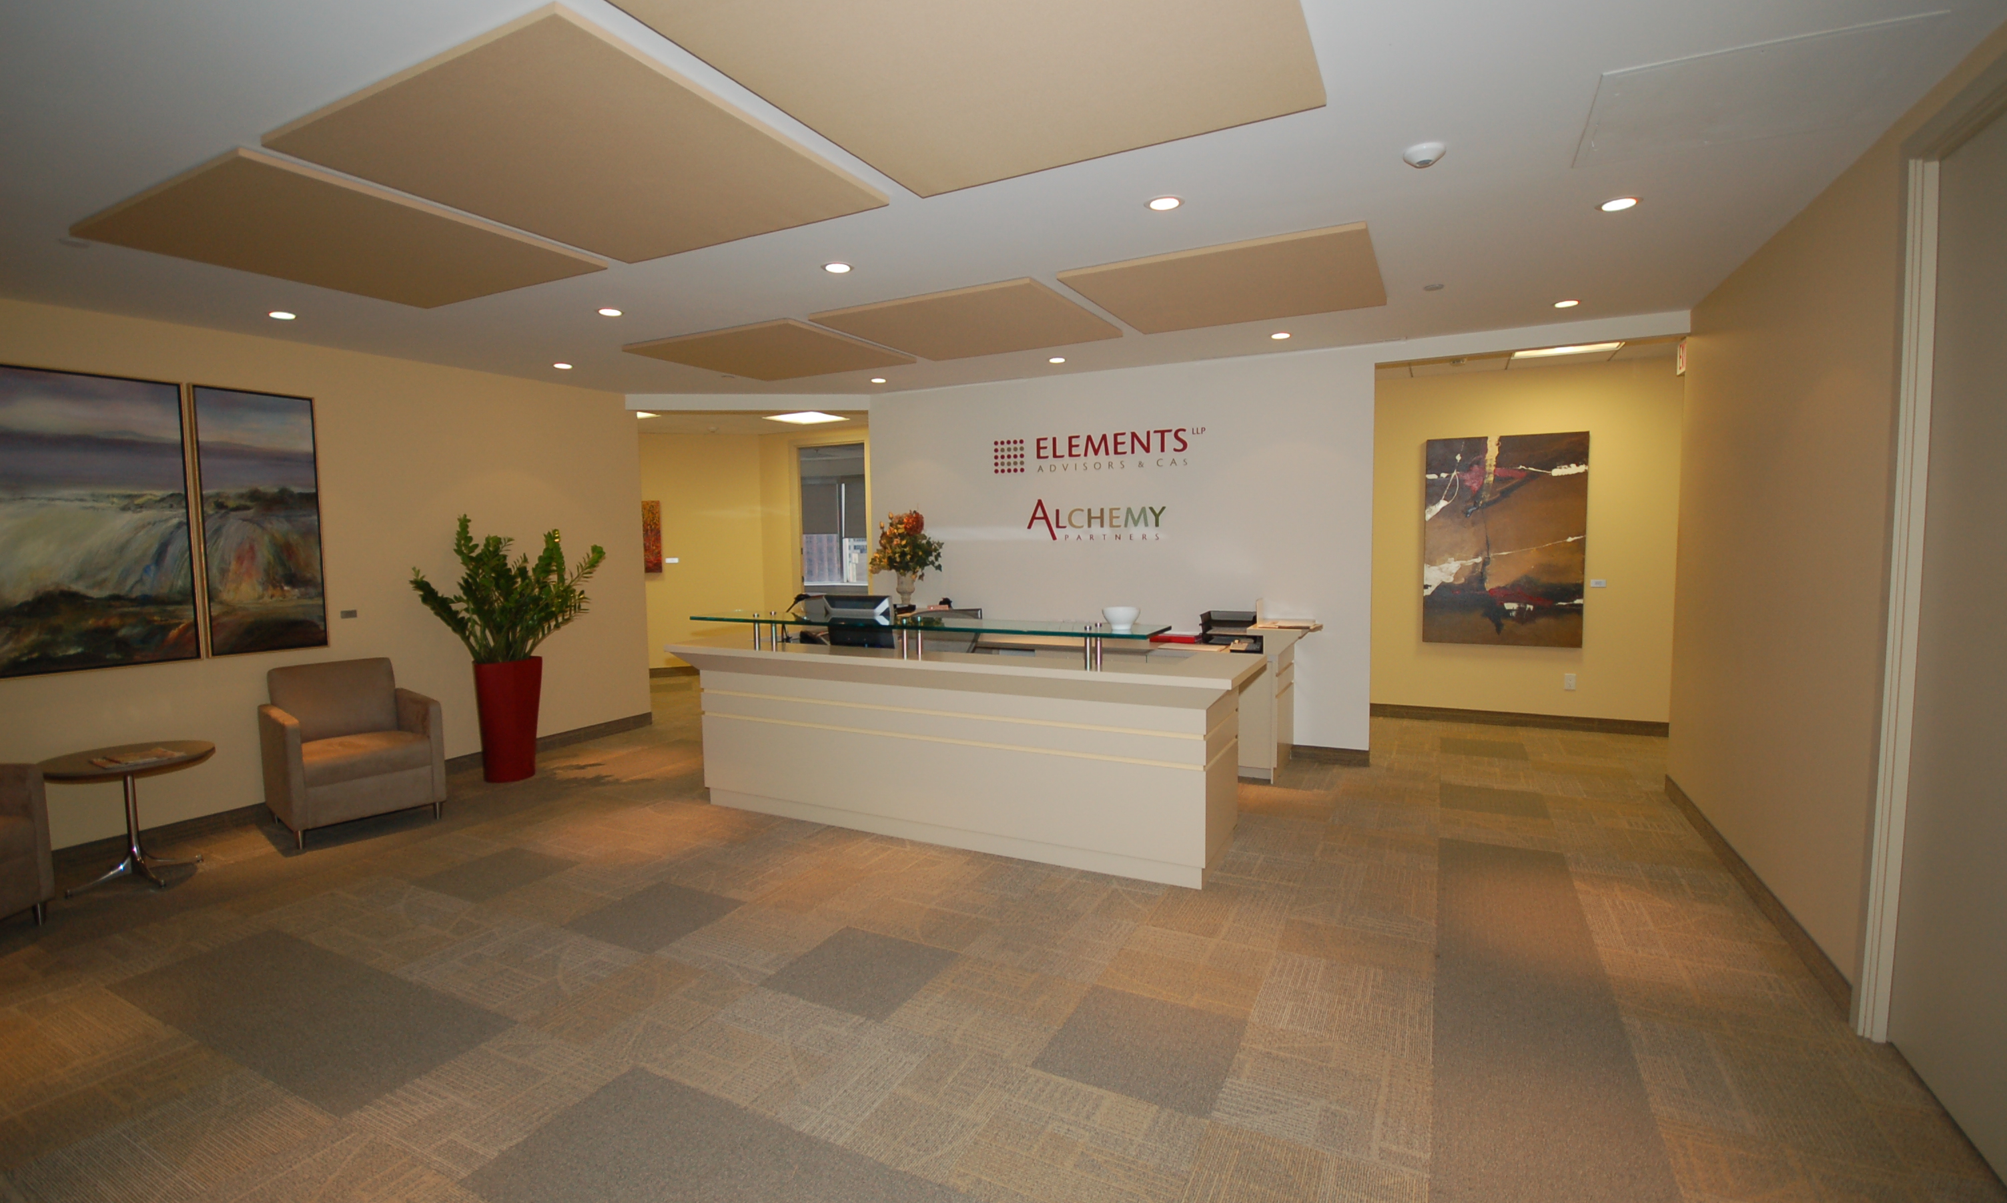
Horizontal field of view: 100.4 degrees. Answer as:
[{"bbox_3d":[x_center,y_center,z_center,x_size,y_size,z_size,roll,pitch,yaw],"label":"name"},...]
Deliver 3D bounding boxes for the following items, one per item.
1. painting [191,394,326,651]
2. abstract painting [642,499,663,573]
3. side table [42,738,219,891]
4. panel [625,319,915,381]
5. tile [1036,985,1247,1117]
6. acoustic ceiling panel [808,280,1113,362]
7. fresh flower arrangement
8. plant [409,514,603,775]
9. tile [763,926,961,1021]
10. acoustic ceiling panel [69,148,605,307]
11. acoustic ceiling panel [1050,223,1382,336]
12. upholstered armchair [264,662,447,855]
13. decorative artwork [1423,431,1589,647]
[{"bbox_3d":[-4.145,-0.436,4.669,0.050,1.450,0.540,1,5,28],"label":"painting"},{"bbox_3d":[-3.831,-0.672,8.799,0.420,0.762,0.040,-2,5,-9],"label":"abstract painting"},{"bbox_3d":[-4.056,1.007,3.902,0.600,0.585,0.600,1,5,28],"label":"side table"},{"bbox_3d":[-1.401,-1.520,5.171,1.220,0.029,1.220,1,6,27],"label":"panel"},{"bbox_3d":[0.424,1.318,2.489,0.500,0.008,0.500,1,6,27],"label":"tile"},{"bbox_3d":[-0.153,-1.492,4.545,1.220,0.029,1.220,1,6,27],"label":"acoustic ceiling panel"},{"bbox_3d":[-0.727,-0.425,6.200,0.480,0.510,0.450,-1,5,0],"label":"fresh flower arrangement"},{"bbox_3d":[-3.212,0.298,5.503,0.920,1.720,1.080,1,5,28],"label":"plant"},{"bbox_3d":[-0.490,1.298,2.939,0.500,0.008,0.500,1,6,27],"label":"tile"},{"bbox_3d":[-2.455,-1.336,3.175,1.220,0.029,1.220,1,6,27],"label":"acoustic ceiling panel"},{"bbox_3d":[1.062,-1.447,3.864,1.220,0.035,1.200,1,5,28],"label":"acoustic ceiling panel"},{"bbox_3d":[-3.624,0.806,4.659,0.700,0.850,0.680,3,6,40],"label":"upholstered armchair"},{"bbox_3d":[3.804,-0.456,6.367,1.050,1.585,0.040,1,5,28],"label":"decorative artwork"}]

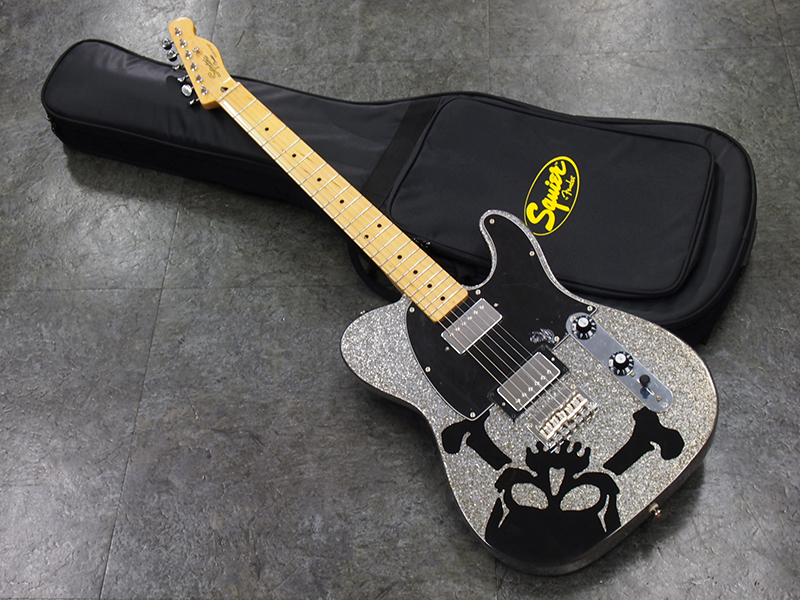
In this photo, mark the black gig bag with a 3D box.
[{"bbox_3d":[-0.041,-0.202,1.707,1.070,0.085,0.365,16,56,17],"label":"black gig bag"}]

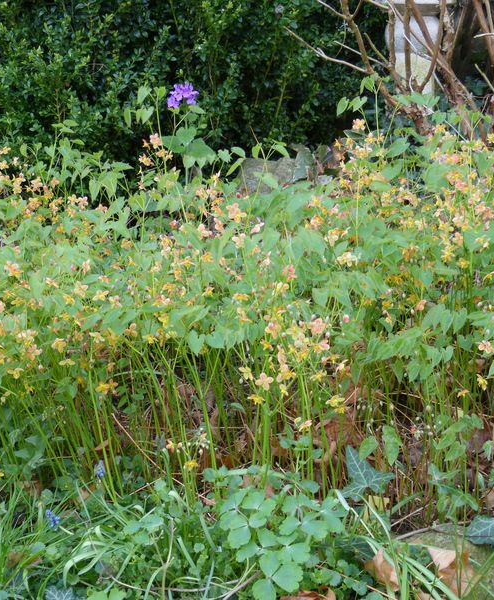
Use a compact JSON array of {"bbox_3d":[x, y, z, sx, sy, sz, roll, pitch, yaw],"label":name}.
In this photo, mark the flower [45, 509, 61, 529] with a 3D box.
[{"bbox_3d":[-0.255,0.289,1.280,0.016,0.028,0.016,-28,17,-16],"label":"flower"}]

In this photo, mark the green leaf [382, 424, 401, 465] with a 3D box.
[{"bbox_3d":[0.198,0.199,1.330,0.025,0.056,0.012,-5,18,8],"label":"green leaf"}]

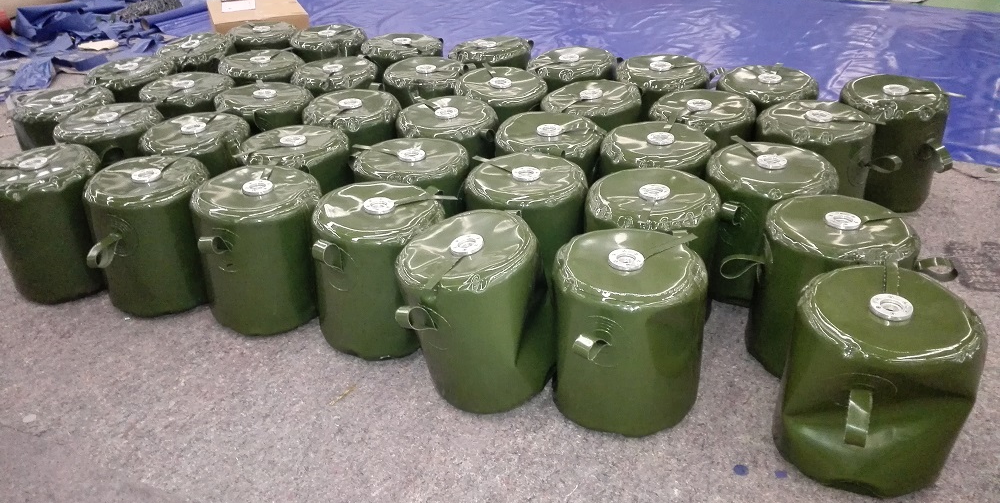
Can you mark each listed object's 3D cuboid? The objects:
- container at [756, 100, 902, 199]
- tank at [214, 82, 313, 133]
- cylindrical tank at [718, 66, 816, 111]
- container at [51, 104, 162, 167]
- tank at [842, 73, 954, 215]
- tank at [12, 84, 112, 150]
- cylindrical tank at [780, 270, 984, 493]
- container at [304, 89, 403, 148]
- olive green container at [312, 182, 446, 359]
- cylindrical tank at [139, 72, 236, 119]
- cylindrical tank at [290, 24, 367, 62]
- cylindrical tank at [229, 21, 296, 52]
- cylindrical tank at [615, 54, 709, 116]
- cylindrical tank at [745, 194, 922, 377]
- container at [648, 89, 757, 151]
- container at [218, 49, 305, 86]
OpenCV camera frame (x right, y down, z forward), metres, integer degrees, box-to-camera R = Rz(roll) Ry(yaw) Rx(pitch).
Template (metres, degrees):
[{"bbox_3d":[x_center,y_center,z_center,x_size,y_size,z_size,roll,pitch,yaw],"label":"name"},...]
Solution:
[{"bbox_3d":[1.194,-0.311,2.878,0.412,0.461,0.412,15,35,26],"label":"container"},{"bbox_3d":[-0.979,-0.461,3.201,0.400,0.445,0.400,-12,33,-15],"label":"tank"},{"bbox_3d":[1.150,-0.541,3.255,0.412,0.461,0.412,9,33,18],"label":"cylindrical tank"},{"bbox_3d":[-1.478,-0.321,2.920,0.385,0.440,0.385,-2,32,0],"label":"container"},{"bbox_3d":[1.484,-0.417,2.879,0.385,0.440,0.385,-2,32,0],"label":"tank"},{"bbox_3d":[-1.837,-0.450,3.237,0.400,0.445,0.400,-20,36,-26],"label":"tank"},{"bbox_3d":[0.871,0.309,1.752,0.385,0.440,0.385,-2,32,0],"label":"cylindrical tank"},{"bbox_3d":[-0.564,-0.381,2.956,0.385,0.440,0.385,-2,32,0],"label":"container"},{"bbox_3d":[-0.366,0.050,2.397,0.412,0.461,0.412,-2,32,1],"label":"olive green container"},{"bbox_3d":[-1.367,-0.537,3.350,0.400,0.445,0.400,-15,34,-19],"label":"cylindrical tank"},{"bbox_3d":[-0.894,-0.951,3.993,0.400,0.445,0.400,-9,32,-10],"label":"cylindrical tank"},{"bbox_3d":[-1.323,-1.050,4.252,0.412,0.461,0.412,-11,33,-14],"label":"cylindrical tank"},{"bbox_3d":[0.737,-0.639,3.442,0.412,0.461,0.412,5,32,11],"label":"cylindrical tank"},{"bbox_3d":[0.915,0.106,2.077,0.385,0.440,0.385,-2,32,0],"label":"cylindrical tank"},{"bbox_3d":[0.781,-0.371,2.946,0.400,0.445,0.400,7,33,14],"label":"container"},{"bbox_3d":[-1.074,-0.681,3.472,0.385,0.440,0.385,-2,32,0],"label":"container"}]

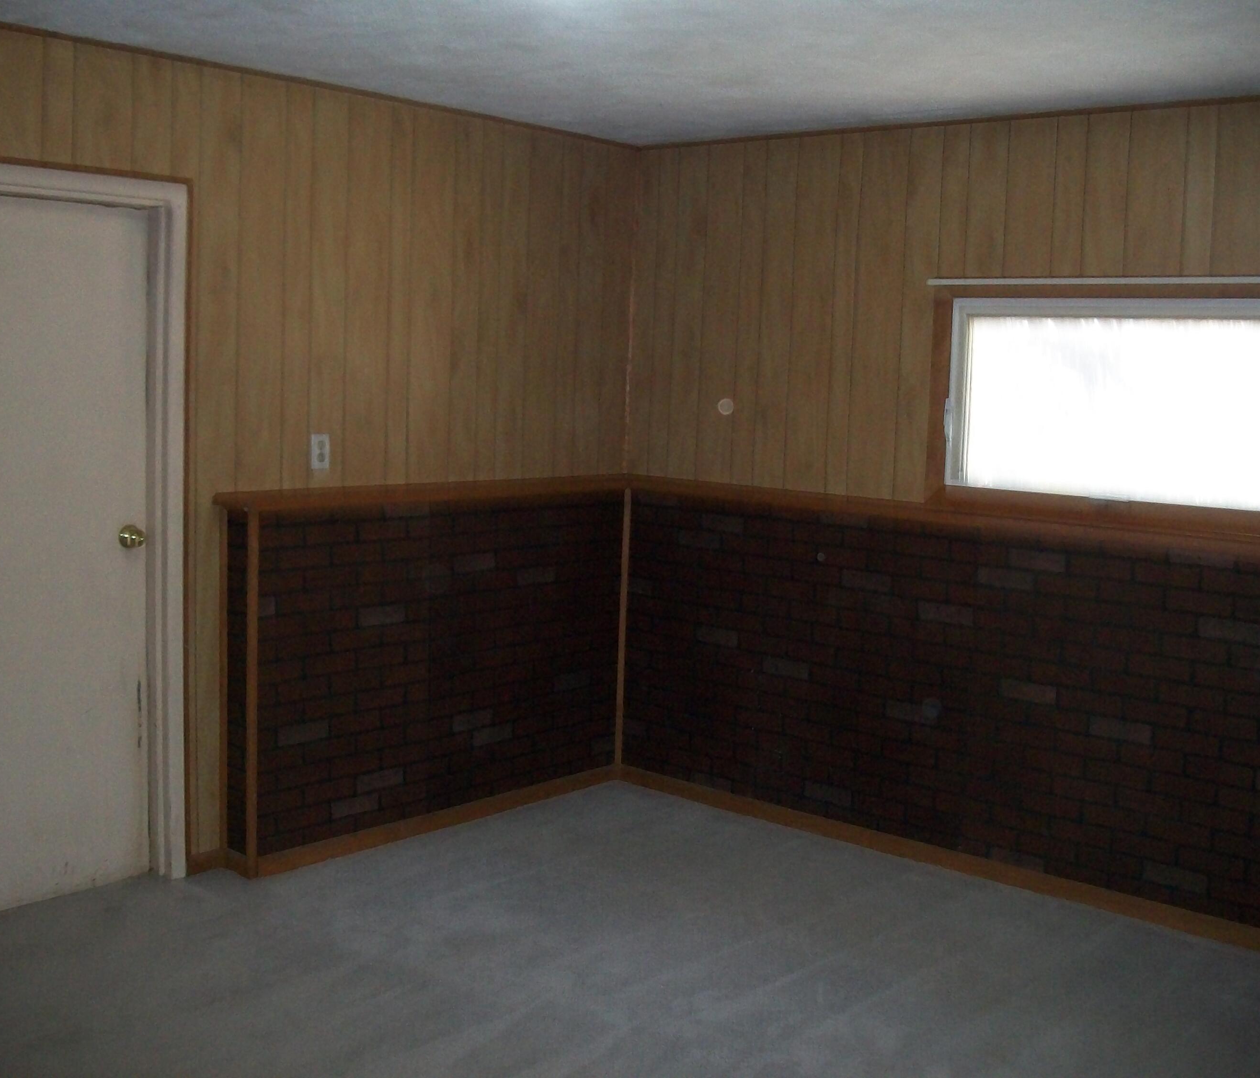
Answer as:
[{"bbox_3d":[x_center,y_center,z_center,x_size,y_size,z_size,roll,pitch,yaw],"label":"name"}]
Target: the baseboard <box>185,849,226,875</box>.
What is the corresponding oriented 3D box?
[{"bbox_3d":[-1.348,1.021,4.205,0.020,0.075,0.135,9,10,43],"label":"baseboard"}]

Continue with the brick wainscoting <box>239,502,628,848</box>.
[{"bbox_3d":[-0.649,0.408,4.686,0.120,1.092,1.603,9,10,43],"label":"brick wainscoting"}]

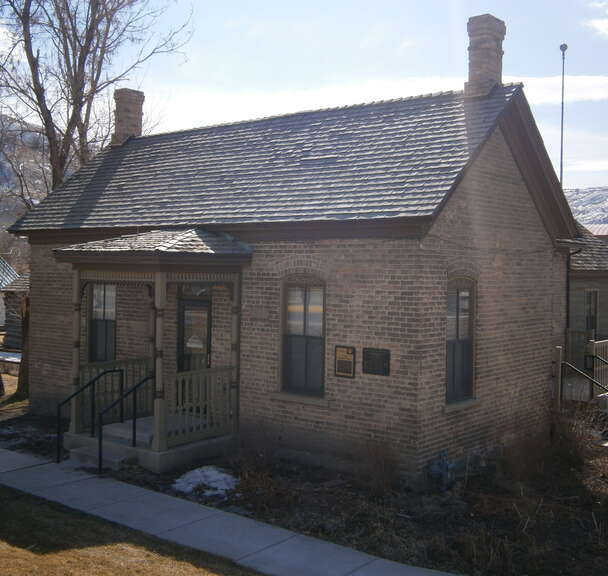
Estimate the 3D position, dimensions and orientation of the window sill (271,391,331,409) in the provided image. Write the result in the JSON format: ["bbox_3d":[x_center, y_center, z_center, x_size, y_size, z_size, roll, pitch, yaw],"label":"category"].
[{"bbox_3d":[-0.033,1.709,12.239,1.164,0.122,0.150,2,2,39],"label":"window sill"}]

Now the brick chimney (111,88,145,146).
[{"bbox_3d":[-4.051,-3.863,18.325,0.520,1.268,0.554,2,2,39],"label":"brick chimney"}]

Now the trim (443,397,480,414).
[{"bbox_3d":[2.302,1.733,11.844,0.150,0.118,1.146,2,2,39],"label":"trim"}]

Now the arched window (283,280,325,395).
[{"bbox_3d":[-0.017,0.769,12.284,0.851,1.754,0.100,2,2,39],"label":"arched window"}]

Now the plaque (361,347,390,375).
[{"bbox_3d":[1.025,1.048,11.318,0.468,0.383,0.035,2,2,39],"label":"plaque"}]

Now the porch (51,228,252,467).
[{"bbox_3d":[-2.491,0.873,12.876,2.540,3.725,2.038,2,2,39],"label":"porch"}]

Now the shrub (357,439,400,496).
[{"bbox_3d":[0.939,2.292,10.200,0.530,0.700,0.490,1,2,5],"label":"shrub"}]

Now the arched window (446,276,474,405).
[{"bbox_3d":[2.370,0.799,11.975,0.100,1.824,0.916,2,2,39],"label":"arched window"}]

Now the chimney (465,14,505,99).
[{"bbox_3d":[2.892,-3.624,12.750,0.412,1.273,0.630,2,2,39],"label":"chimney"}]

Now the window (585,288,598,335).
[{"bbox_3d":[7.391,0.714,20.451,0.100,1.377,0.992,2,2,39],"label":"window"}]

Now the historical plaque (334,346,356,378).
[{"bbox_3d":[0.597,1.081,11.665,0.379,0.459,0.035,2,2,39],"label":"historical plaque"}]

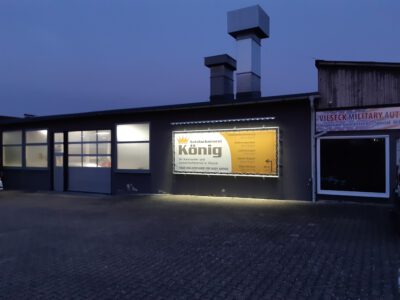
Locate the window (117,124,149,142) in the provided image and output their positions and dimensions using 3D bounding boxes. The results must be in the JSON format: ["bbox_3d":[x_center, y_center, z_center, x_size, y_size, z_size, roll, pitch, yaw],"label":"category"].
[{"bbox_3d":[-3.080,-0.780,13.914,1.898,0.845,0.080,-1,-1,26],"label":"window"}]

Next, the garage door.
[{"bbox_3d":[-5.565,0.599,15.220,3.050,3.139,0.100,-1,-1,26],"label":"garage door"}]

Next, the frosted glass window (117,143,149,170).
[{"bbox_3d":[-3.073,0.287,13.903,1.882,1.290,0.080,-1,-1,26],"label":"frosted glass window"}]

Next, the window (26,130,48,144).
[{"bbox_3d":[-9.134,-0.718,16.875,1.869,0.754,0.080,-1,-1,26],"label":"window"}]

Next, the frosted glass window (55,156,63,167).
[{"bbox_3d":[-7.510,0.628,16.148,0.612,0.558,0.060,-1,-1,26],"label":"frosted glass window"}]

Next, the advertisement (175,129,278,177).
[{"bbox_3d":[0.876,0.110,11.716,4.401,1.803,0.120,-1,-1,26],"label":"advertisement"}]

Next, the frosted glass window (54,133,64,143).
[{"bbox_3d":[-7.548,-0.653,16.177,0.761,0.532,0.060,-1,-1,26],"label":"frosted glass window"}]

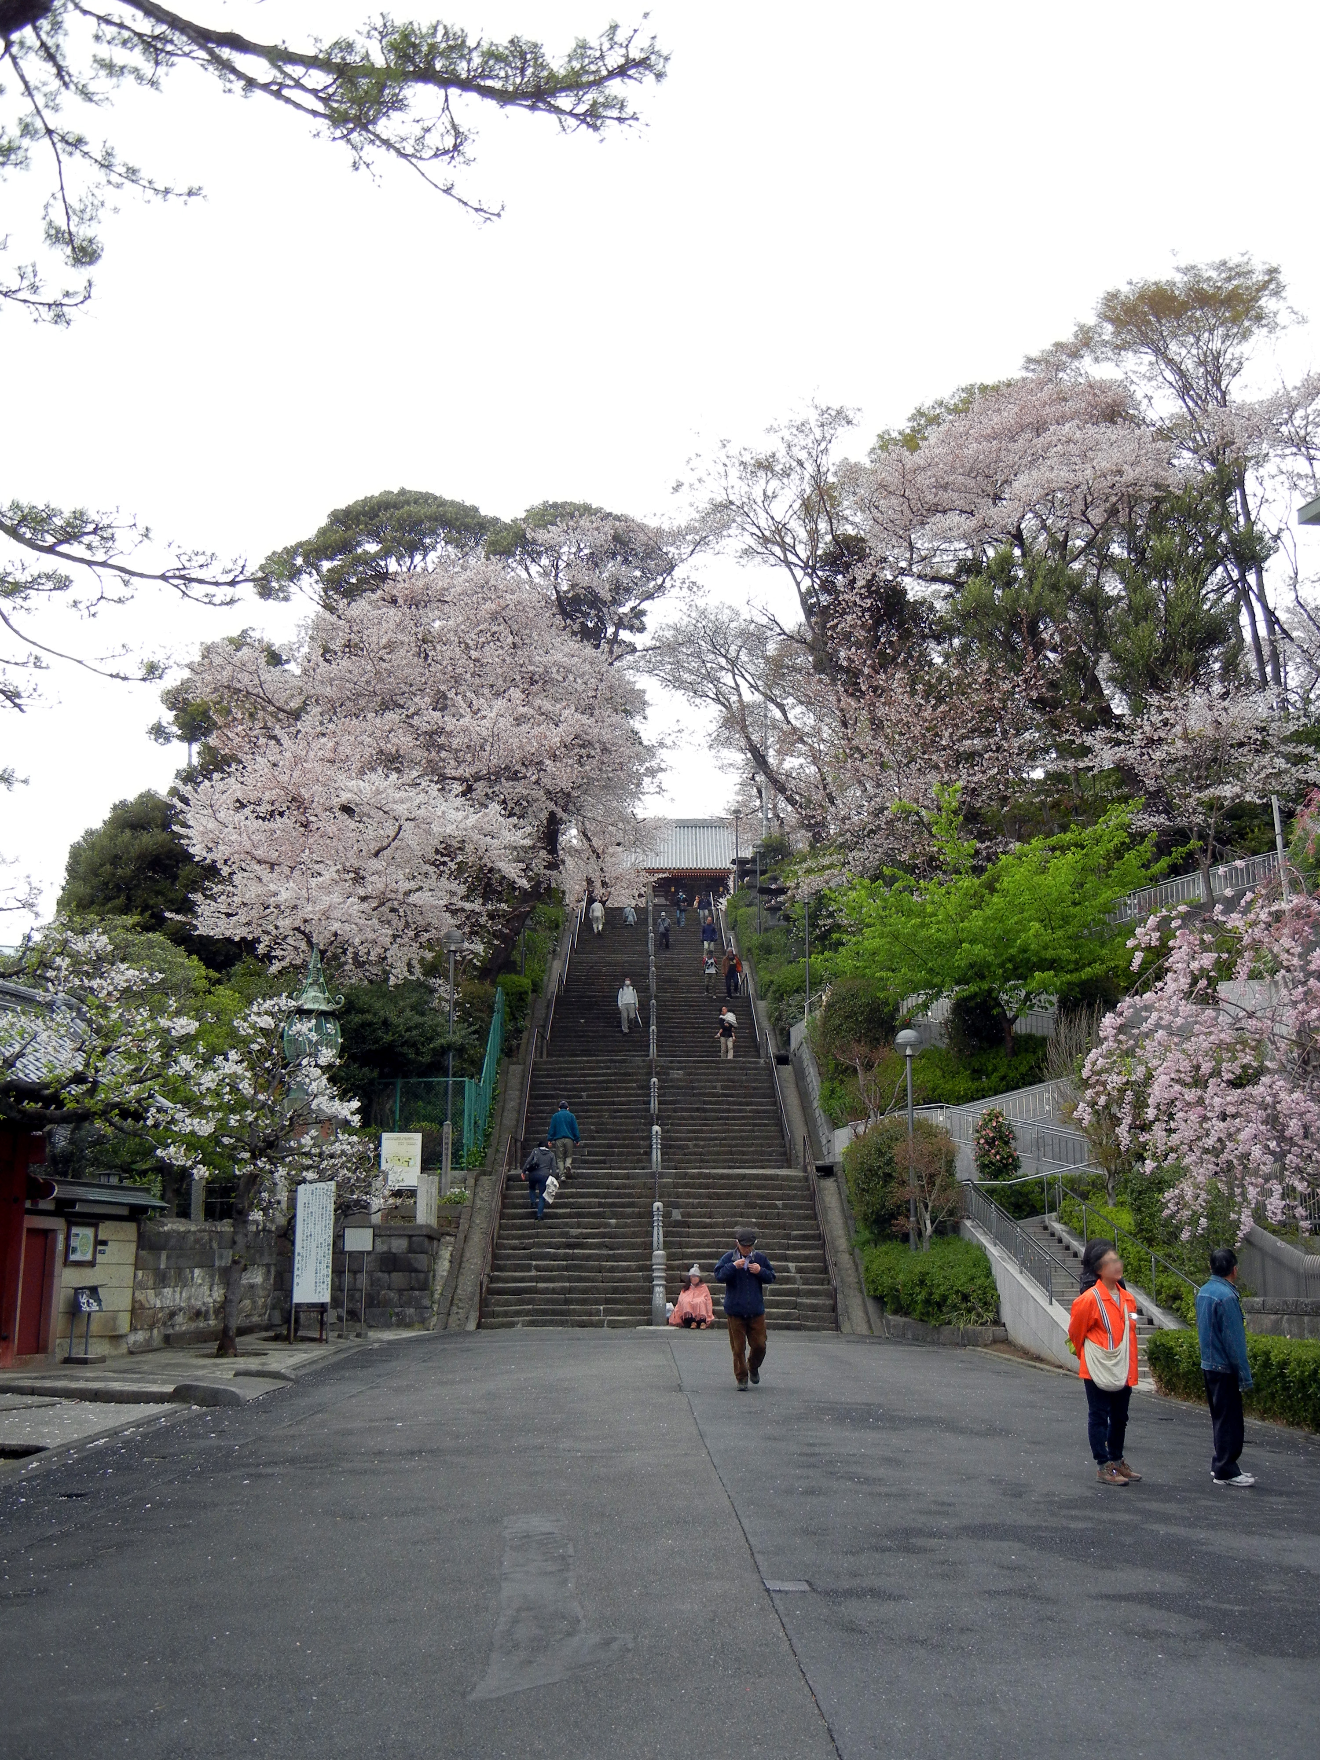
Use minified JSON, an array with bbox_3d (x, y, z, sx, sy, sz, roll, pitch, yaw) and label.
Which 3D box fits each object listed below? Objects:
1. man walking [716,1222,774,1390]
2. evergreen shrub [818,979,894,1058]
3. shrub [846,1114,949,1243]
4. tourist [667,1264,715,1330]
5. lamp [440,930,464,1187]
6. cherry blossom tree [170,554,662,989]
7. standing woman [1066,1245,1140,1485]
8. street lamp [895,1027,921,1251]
[{"bbox_3d":[0.876,4.434,17.900,0.626,1.646,0.500,0,-12,0],"label":"man walking"},{"bbox_3d":[4.679,3.356,41.000,1.820,2.051,1.820,0,-12,0],"label":"evergreen shrub"},{"bbox_3d":[4.214,5.416,31.000,1.836,2.356,1.836,0,-12,0],"label":"shrub"},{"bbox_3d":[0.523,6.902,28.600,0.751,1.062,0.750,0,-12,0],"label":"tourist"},{"bbox_3d":[-4.310,3.765,36.000,0.458,5.579,0.458,0,-12,0],"label":"lamp"},{"bbox_3d":[-7.080,-3.477,50.000,13.882,12.678,11.500,0,-12,0],"label":"cherry blossom tree"},{"bbox_3d":[2.998,3.253,11.650,0.500,1.570,0.420,9,-15,-37],"label":"standing woman"},{"bbox_3d":[4.121,4.547,28.700,0.457,4.152,0.457,0,-12,0],"label":"street lamp"}]

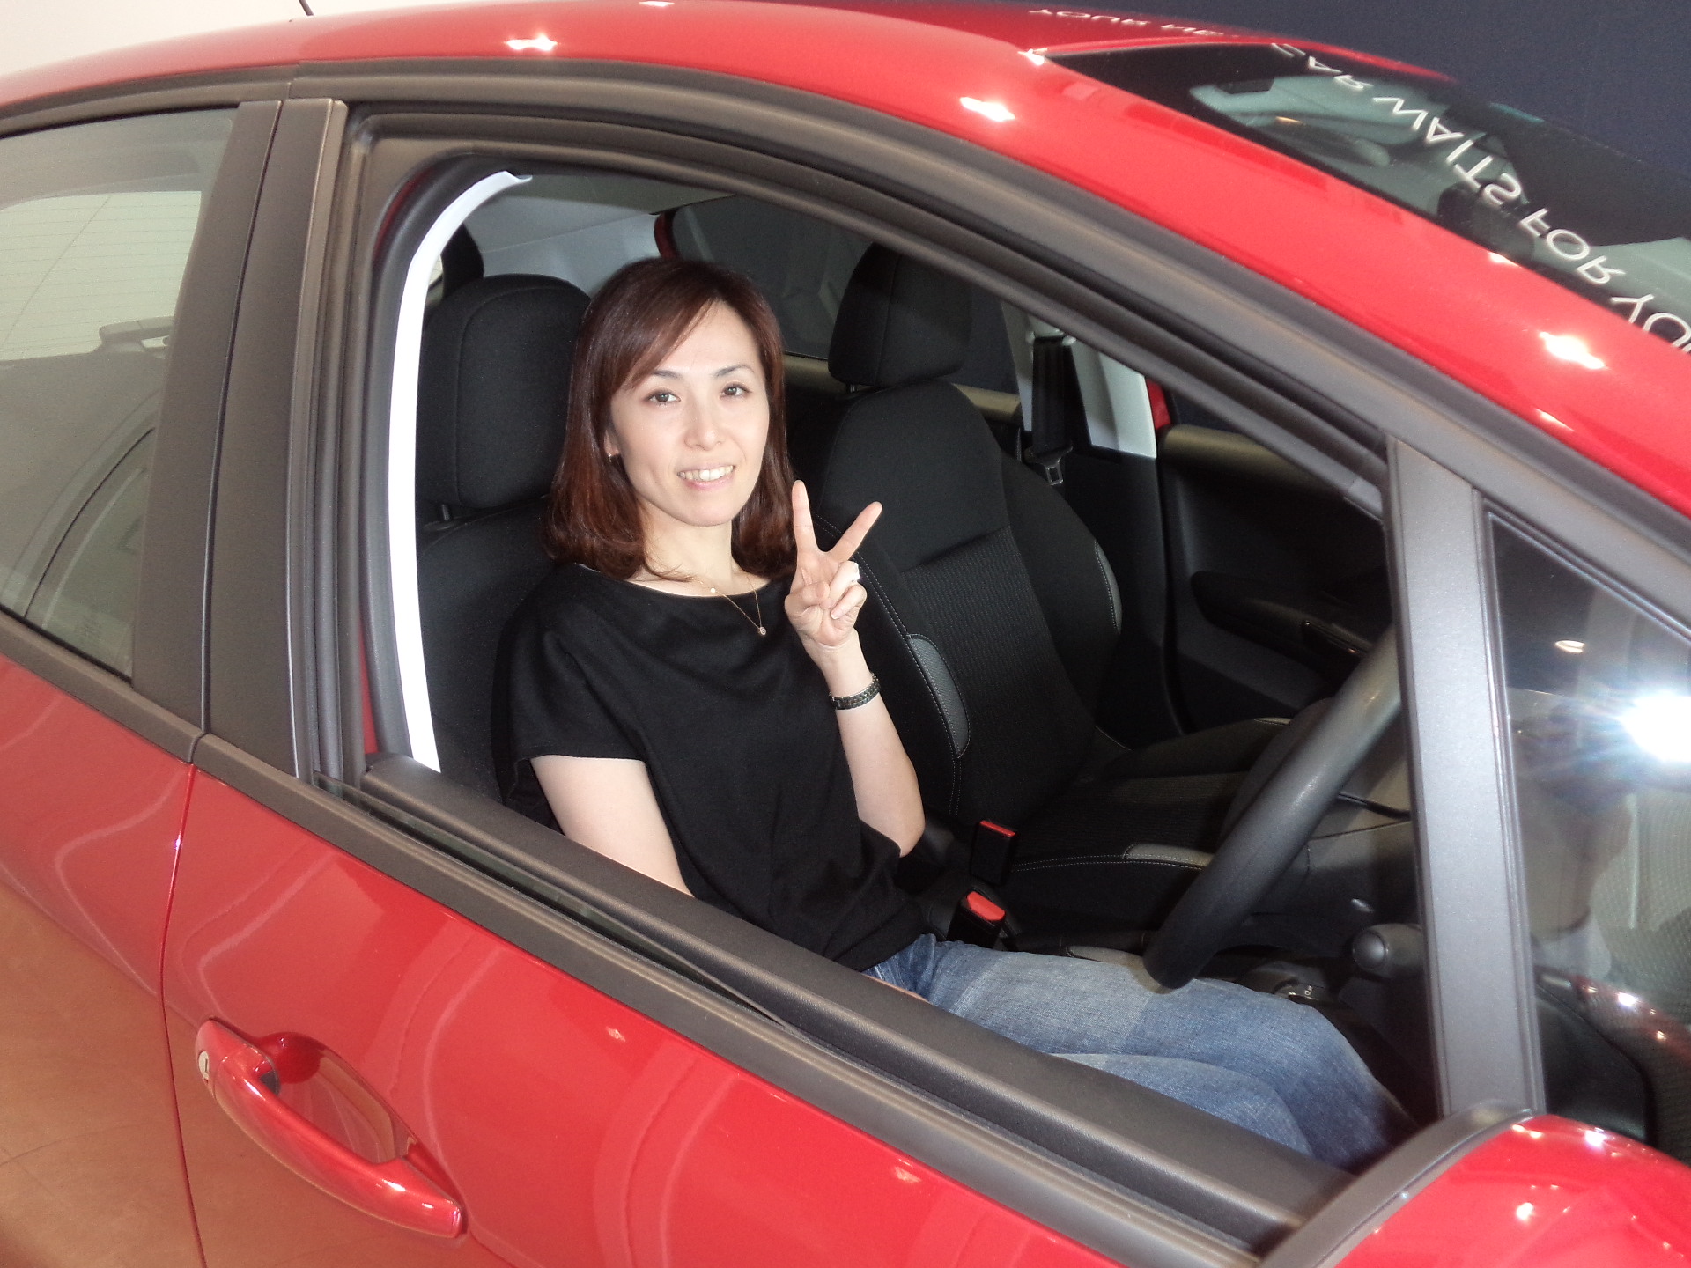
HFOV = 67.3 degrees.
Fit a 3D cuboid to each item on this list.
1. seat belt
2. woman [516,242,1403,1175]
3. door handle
[{"bbox_3d":[0.321,-0.342,1.951,0.065,0.235,0.045,16,25,31],"label":"seat belt"},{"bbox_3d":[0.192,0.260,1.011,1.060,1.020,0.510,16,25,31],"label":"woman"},{"bbox_3d":[-0.294,0.278,0.696,0.225,0.047,0.052,16,25,31],"label":"door handle"}]

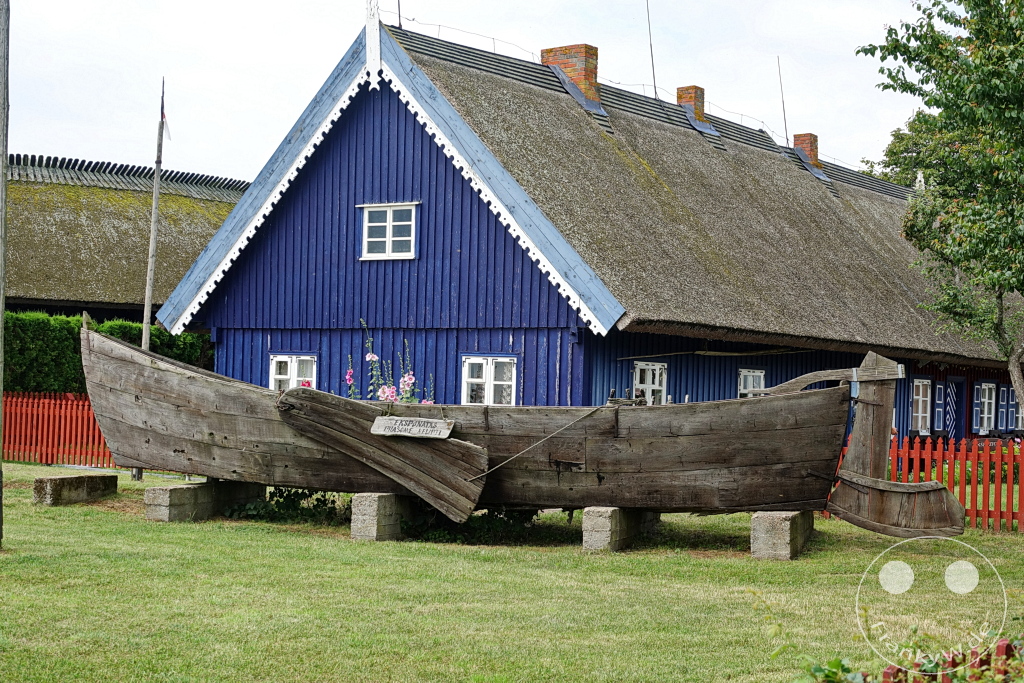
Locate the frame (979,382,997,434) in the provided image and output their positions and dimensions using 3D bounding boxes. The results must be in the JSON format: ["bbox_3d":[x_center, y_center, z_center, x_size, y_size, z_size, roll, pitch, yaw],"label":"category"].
[{"bbox_3d":[9.569,1.351,33.160,0.120,0.995,0.753,0,-2,38],"label":"frame"}]

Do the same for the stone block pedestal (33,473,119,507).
[{"bbox_3d":[-5.465,1.854,20.724,0.280,0.340,1.380,1,-2,22],"label":"stone block pedestal"}]

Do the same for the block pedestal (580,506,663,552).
[{"bbox_3d":[1.184,1.896,17.376,0.290,0.440,2.050,1,-2,19],"label":"block pedestal"}]

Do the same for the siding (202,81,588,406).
[{"bbox_3d":[-1.863,-0.926,24.268,7.400,5.950,0.200,0,-2,38],"label":"siding"}]

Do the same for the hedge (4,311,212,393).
[{"bbox_3d":[-9.085,0.996,36.774,1.200,2.900,6.200,0,-3,41],"label":"hedge"}]

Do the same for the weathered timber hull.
[{"bbox_3d":[-0.921,0.780,18.255,9.250,1.800,2.400,1,-2,21],"label":"weathered timber hull"}]

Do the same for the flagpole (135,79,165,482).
[{"bbox_3d":[-5.648,-0.984,25.781,0.170,6.337,0.160,4,-2,-13],"label":"flagpole"}]

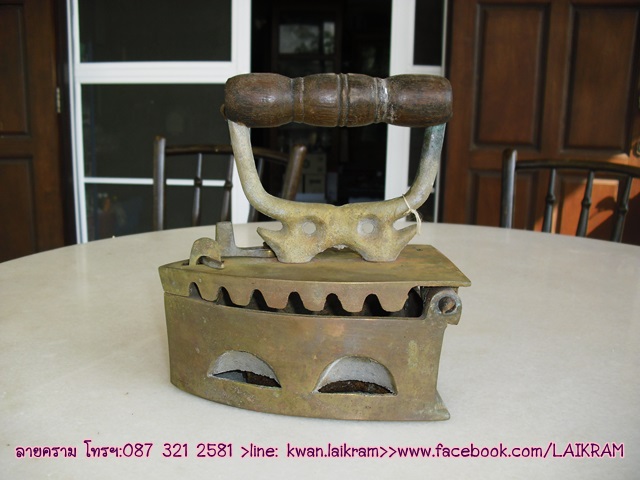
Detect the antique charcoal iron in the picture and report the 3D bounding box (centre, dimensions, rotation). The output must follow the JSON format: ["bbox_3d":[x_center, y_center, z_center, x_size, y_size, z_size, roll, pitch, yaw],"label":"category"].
[{"bbox_3d":[-0.010,-0.004,0.440,0.193,0.206,0.118,-1,10,-2],"label":"antique charcoal iron"}]

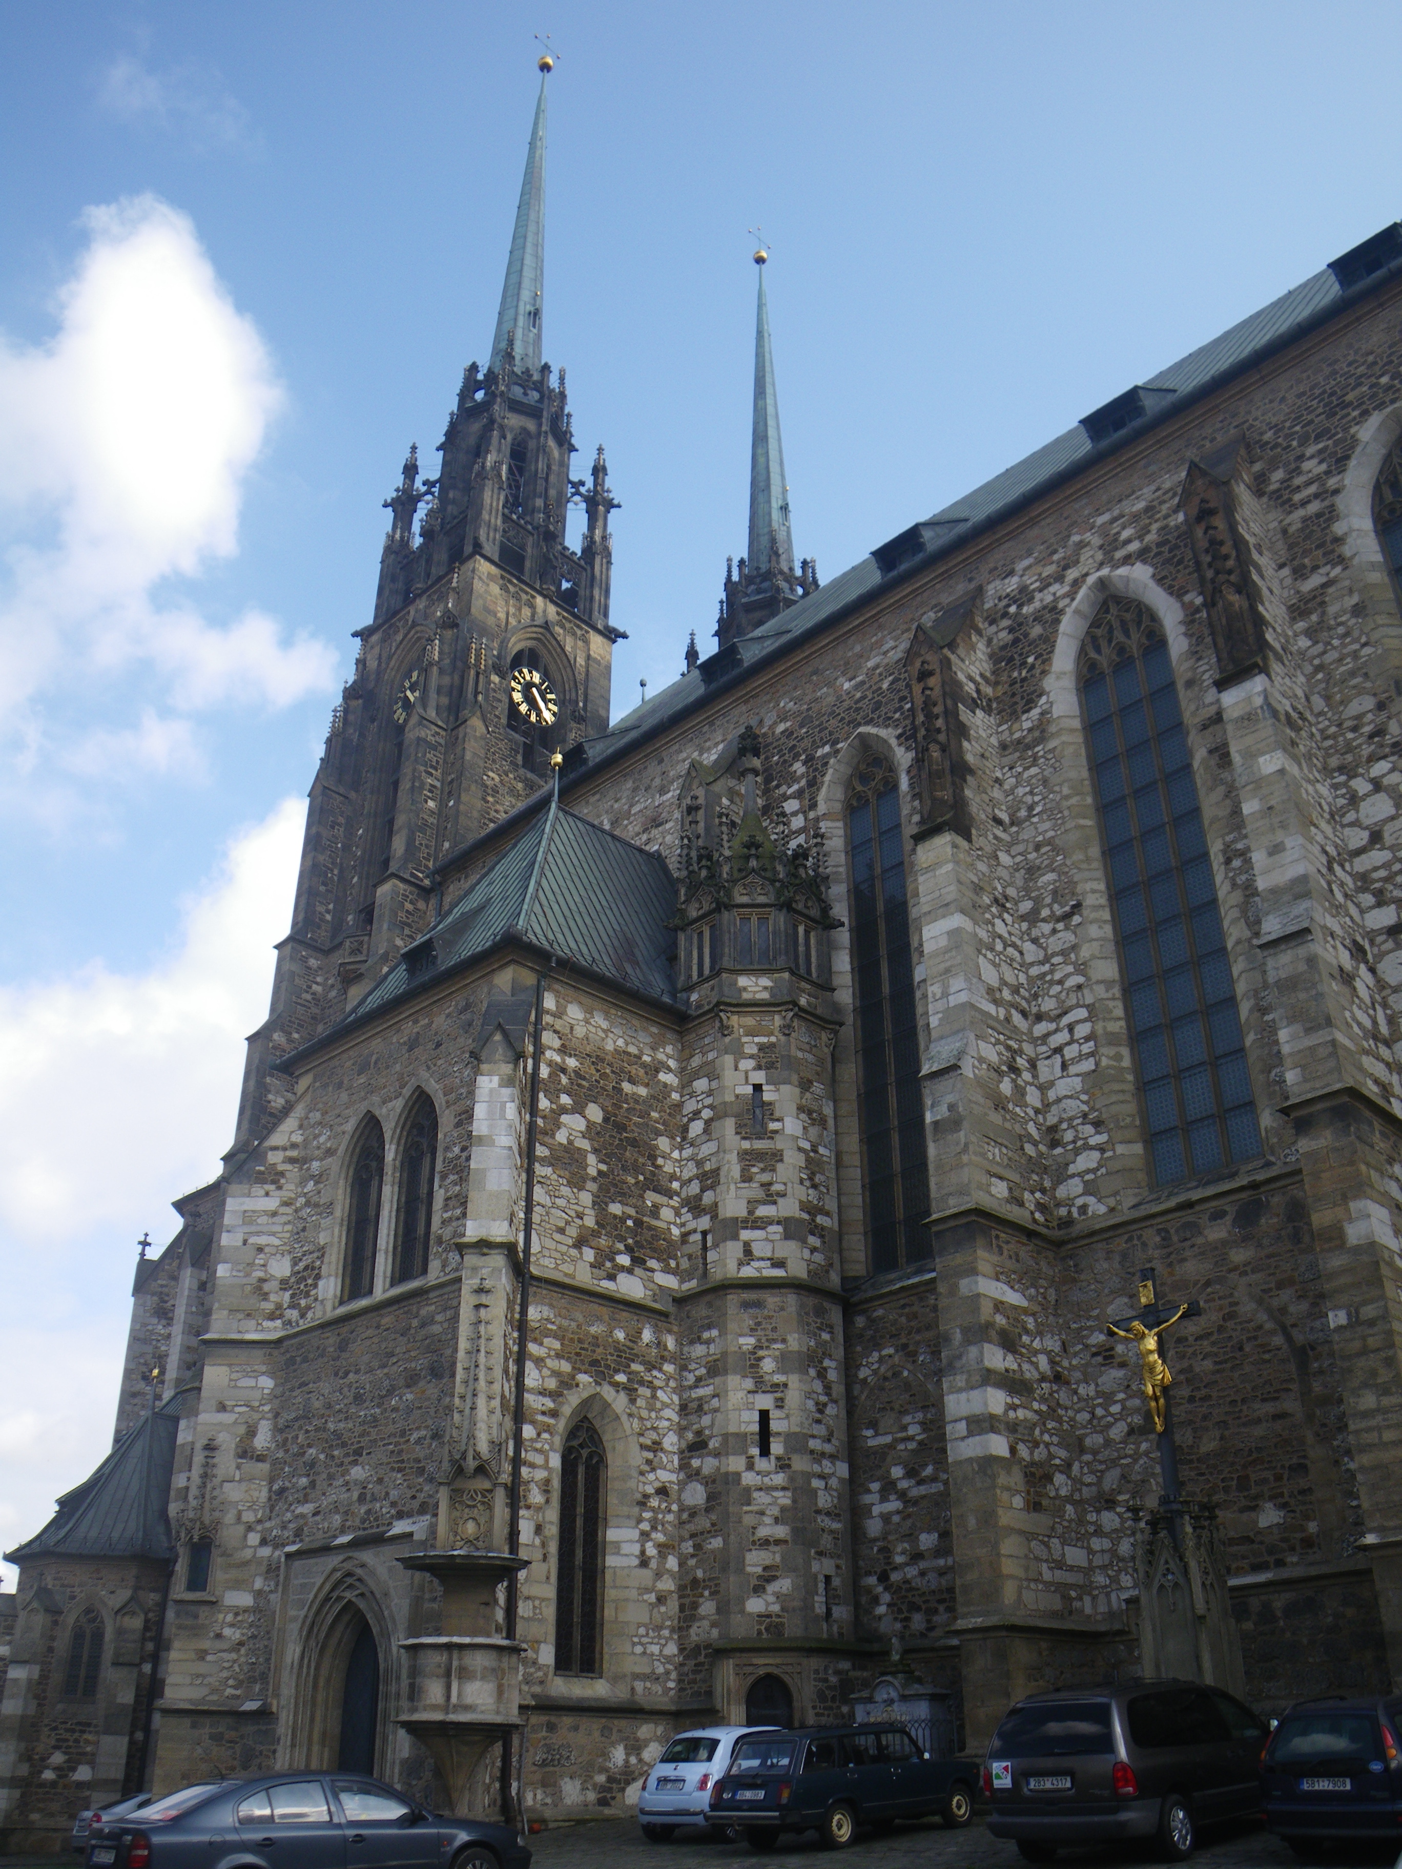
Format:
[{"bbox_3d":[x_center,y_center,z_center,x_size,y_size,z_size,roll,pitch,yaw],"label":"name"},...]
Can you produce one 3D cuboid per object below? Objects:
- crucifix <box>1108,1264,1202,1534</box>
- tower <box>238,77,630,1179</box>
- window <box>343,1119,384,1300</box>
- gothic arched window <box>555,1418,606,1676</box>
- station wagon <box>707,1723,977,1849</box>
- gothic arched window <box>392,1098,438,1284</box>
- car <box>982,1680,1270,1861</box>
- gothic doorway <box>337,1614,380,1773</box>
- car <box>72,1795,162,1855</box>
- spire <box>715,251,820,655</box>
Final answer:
[{"bbox_3d":[7.268,7.231,23.899,1.700,4.150,0.400,-26,-38,38],"label":"crucifix"},{"bbox_3d":[-8.882,-11.119,60.540,10.500,81.500,10.500,-26,-38,38],"label":"tower"},{"bbox_3d":[-7.542,6.126,34.603,1.650,4.300,0.400,-26,-38,38],"label":"window"},{"bbox_3d":[-2.280,11.835,29.407,0.400,4.650,1.250,-26,-38,38],"label":"gothic arched window"},{"bbox_3d":[2.150,12.120,21.550,4.120,1.440,1.620,22,-36,-38],"label":"station wagon"},{"bbox_3d":[-6.158,5.452,33.406,1.650,4.300,0.400,-26,-38,38],"label":"gothic arched window"},{"bbox_3d":[5.570,10.020,18.270,1.950,1.750,4.900,-25,-35,36],"label":"car"},{"bbox_3d":[-6.368,14.971,28.858,1.500,4.000,0.450,-26,-38,38],"label":"gothic doorway"},{"bbox_3d":[-11.214,19.406,32.730,4.350,1.450,1.730,24,-37,-37],"label":"car"},{"bbox_3d":[3.733,-27.877,84.097,5.200,31.800,5.200,-26,-38,38],"label":"spire"}]

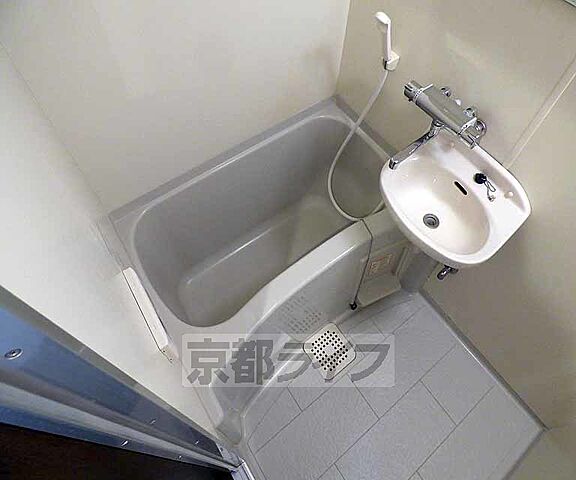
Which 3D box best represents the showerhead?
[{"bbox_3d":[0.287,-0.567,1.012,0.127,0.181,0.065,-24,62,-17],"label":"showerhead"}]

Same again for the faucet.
[{"bbox_3d":[0.371,-0.314,0.959,0.300,0.092,0.280,-35,66,-22],"label":"faucet"}]

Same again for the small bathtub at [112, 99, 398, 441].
[{"bbox_3d":[0.003,0.069,1.361,0.986,0.577,0.706,-31,65,-20],"label":"small bathtub"}]

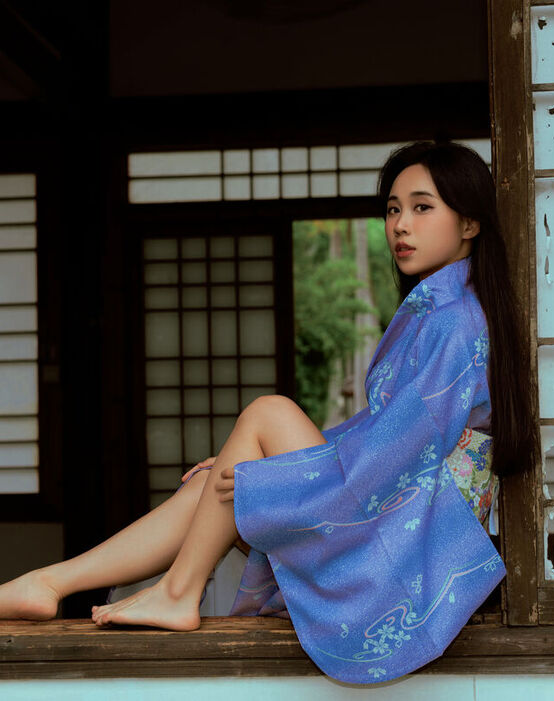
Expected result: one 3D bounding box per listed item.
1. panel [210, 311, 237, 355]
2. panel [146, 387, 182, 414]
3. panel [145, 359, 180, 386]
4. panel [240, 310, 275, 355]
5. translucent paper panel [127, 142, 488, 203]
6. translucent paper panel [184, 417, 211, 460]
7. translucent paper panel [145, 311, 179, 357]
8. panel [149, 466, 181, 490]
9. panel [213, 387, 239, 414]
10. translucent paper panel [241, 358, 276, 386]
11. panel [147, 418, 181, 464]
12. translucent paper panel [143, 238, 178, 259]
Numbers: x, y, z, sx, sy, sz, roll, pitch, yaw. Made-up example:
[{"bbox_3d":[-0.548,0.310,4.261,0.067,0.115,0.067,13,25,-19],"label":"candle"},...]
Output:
[{"bbox_3d":[-0.231,-0.078,6.300,0.108,0.186,0.020,-1,-3,4],"label":"panel"},{"bbox_3d":[-0.490,0.220,6.302,0.144,0.108,0.020,-1,-3,4],"label":"panel"},{"bbox_3d":[-0.495,0.095,6.309,0.152,0.117,0.020,-1,-3,4],"label":"panel"},{"bbox_3d":[-0.084,-0.078,6.290,0.143,0.186,0.020,-1,-3,4],"label":"panel"},{"bbox_3d":[0.136,-0.777,6.313,1.567,0.233,0.030,-1,-3,4],"label":"translucent paper panel"},{"bbox_3d":[-0.342,0.379,6.283,0.108,0.185,0.020,-1,-3,4],"label":"translucent paper panel"},{"bbox_3d":[-0.500,-0.074,6.319,0.144,0.195,0.020,-1,-3,4],"label":"translucent paper panel"},{"bbox_3d":[-0.485,0.551,6.284,0.135,0.103,0.020,-1,-3,4],"label":"panel"},{"bbox_3d":[-0.222,0.215,6.284,0.108,0.116,0.020,-1,-3,4],"label":"panel"},{"bbox_3d":[-0.080,0.090,6.280,0.151,0.108,0.020,-1,-3,4],"label":"translucent paper panel"},{"bbox_3d":[-0.490,0.393,6.293,0.143,0.194,0.020,-1,-3,4],"label":"panel"},{"bbox_3d":[-0.511,-0.443,6.340,0.144,0.083,0.020,-1,-3,4],"label":"translucent paper panel"}]

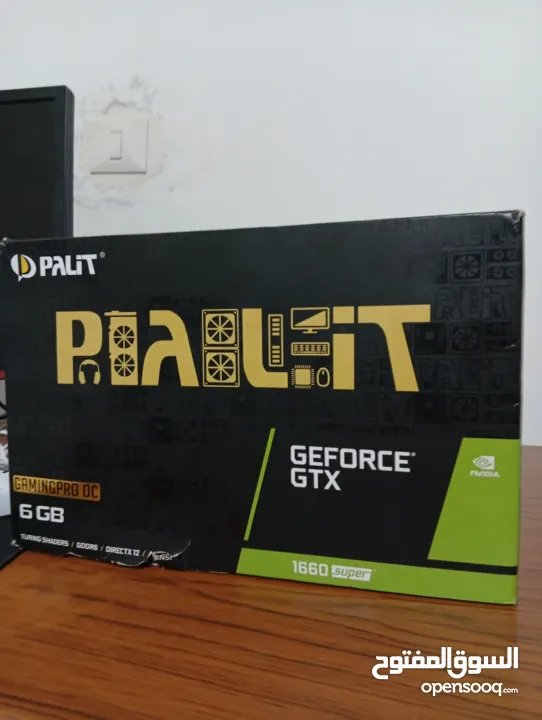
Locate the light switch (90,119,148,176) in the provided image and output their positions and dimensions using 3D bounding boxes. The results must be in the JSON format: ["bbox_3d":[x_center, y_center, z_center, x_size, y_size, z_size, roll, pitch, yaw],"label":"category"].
[{"bbox_3d":[-0.235,-0.329,0.835,0.087,0.086,0.014,0,2,5],"label":"light switch"}]

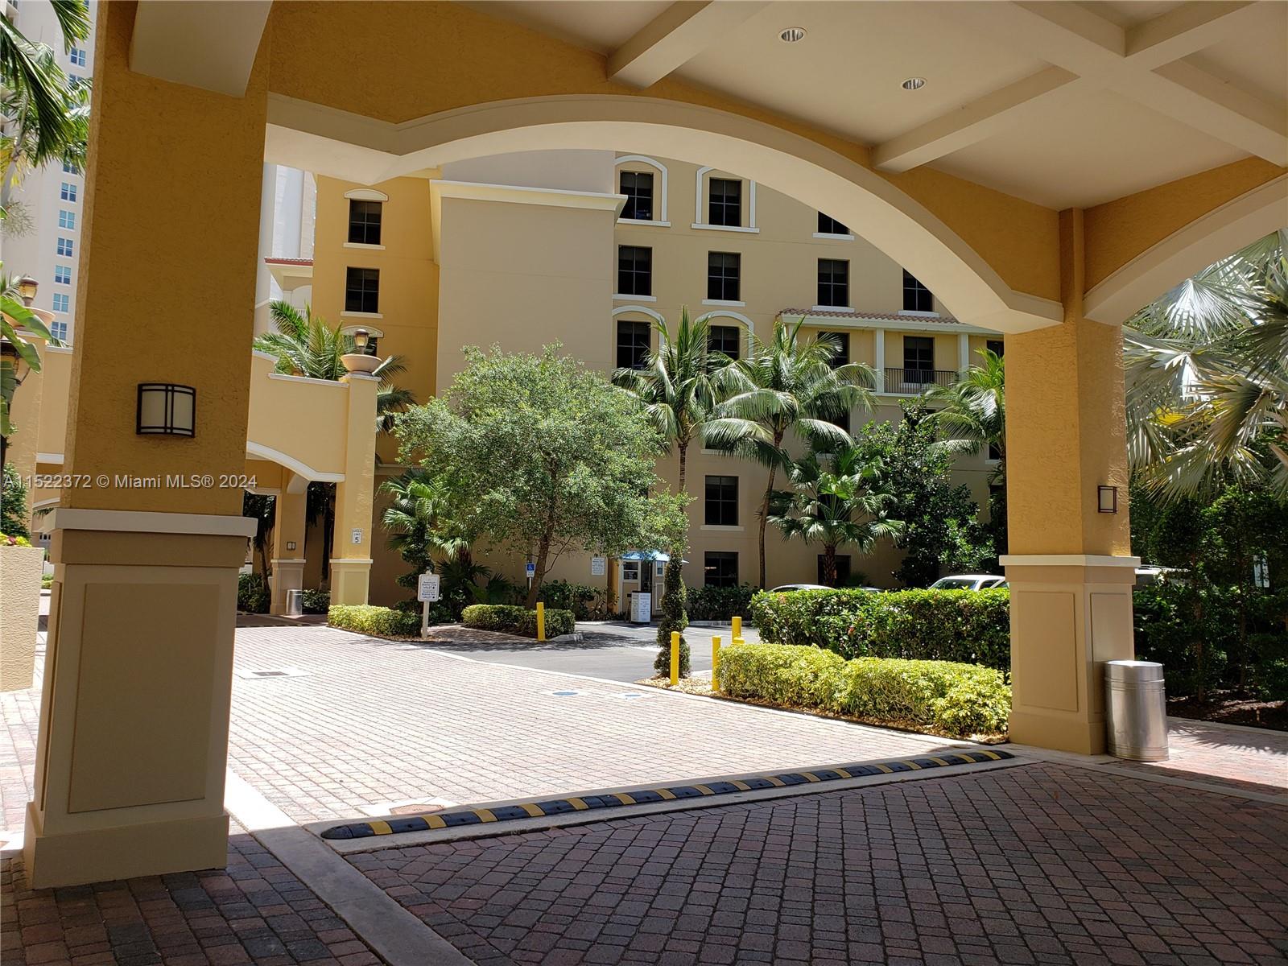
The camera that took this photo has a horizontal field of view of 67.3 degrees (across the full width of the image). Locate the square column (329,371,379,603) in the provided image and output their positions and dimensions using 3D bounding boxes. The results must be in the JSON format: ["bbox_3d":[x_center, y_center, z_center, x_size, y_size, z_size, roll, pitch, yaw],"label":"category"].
[{"bbox_3d":[-8.742,0.547,29.247,0.970,7.534,0.970,5,-7,-34],"label":"square column"}]

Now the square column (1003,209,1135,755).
[{"bbox_3d":[4.481,-0.027,10.230,0.950,5.488,0.950,5,-7,-34],"label":"square column"}]

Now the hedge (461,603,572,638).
[{"bbox_3d":[-3.687,3.793,26.720,0.996,0.697,5.312,5,-7,-34],"label":"hedge"}]

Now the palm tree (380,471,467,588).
[{"bbox_3d":[-6.630,1.995,28.951,2.700,4.500,2.700,1,-6,0],"label":"palm tree"}]

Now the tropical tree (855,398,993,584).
[{"bbox_3d":[10.577,1.114,36.929,5.166,8.542,4.700,-1,-6,16],"label":"tropical tree"}]

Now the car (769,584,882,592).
[{"bbox_3d":[4.363,3.462,25.654,4.600,1.494,1.820,5,-7,-34],"label":"car"}]

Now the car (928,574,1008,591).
[{"bbox_3d":[8.110,3.216,24.081,4.600,1.700,1.850,5,-7,-34],"label":"car"}]

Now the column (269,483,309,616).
[{"bbox_3d":[-12.509,2.297,34.150,0.940,4.660,0.940,5,-7,-34],"label":"column"}]

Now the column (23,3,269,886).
[{"bbox_3d":[-2.845,-0.436,5.658,0.950,5.100,0.950,5,-7,-34],"label":"column"}]

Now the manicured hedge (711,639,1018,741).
[{"bbox_3d":[2.653,2.512,12.106,1.150,0.660,4.300,5,-7,-34],"label":"manicured hedge"}]

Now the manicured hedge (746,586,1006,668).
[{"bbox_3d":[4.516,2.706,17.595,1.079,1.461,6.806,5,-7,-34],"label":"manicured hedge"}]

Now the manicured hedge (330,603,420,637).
[{"bbox_3d":[-7.339,3.658,26.067,1.050,0.620,4.600,5,-7,-34],"label":"manicured hedge"}]

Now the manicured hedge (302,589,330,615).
[{"bbox_3d":[-12.718,4.563,37.120,1.826,0.913,0.996,5,-7,-34],"label":"manicured hedge"}]

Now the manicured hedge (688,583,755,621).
[{"bbox_3d":[2.778,4.535,36.545,2.650,1.250,1.200,2,-6,-13],"label":"manicured hedge"}]

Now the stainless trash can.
[{"bbox_3d":[4.793,2.209,9.421,0.511,0.893,0.511,1,-5,0],"label":"stainless trash can"}]

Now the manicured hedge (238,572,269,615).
[{"bbox_3d":[-15.108,4.260,37.437,1.162,1.494,3.320,5,-7,-34],"label":"manicured hedge"}]

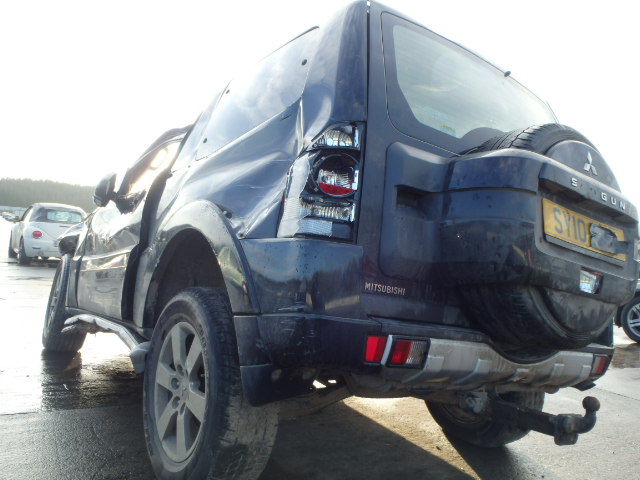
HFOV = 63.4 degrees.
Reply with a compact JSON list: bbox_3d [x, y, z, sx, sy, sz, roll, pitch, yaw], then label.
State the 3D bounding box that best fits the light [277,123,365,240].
[{"bbox_3d":[0.005,-0.173,1.567,0.150,0.365,0.210,11,-7,-35],"label":"light"}]

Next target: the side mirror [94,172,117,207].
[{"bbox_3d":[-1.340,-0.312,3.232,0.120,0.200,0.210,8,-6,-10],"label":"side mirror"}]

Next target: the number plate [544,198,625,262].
[{"bbox_3d":[0.882,-0.025,1.700,0.520,0.111,0.010,13,-16,-35],"label":"number plate"}]

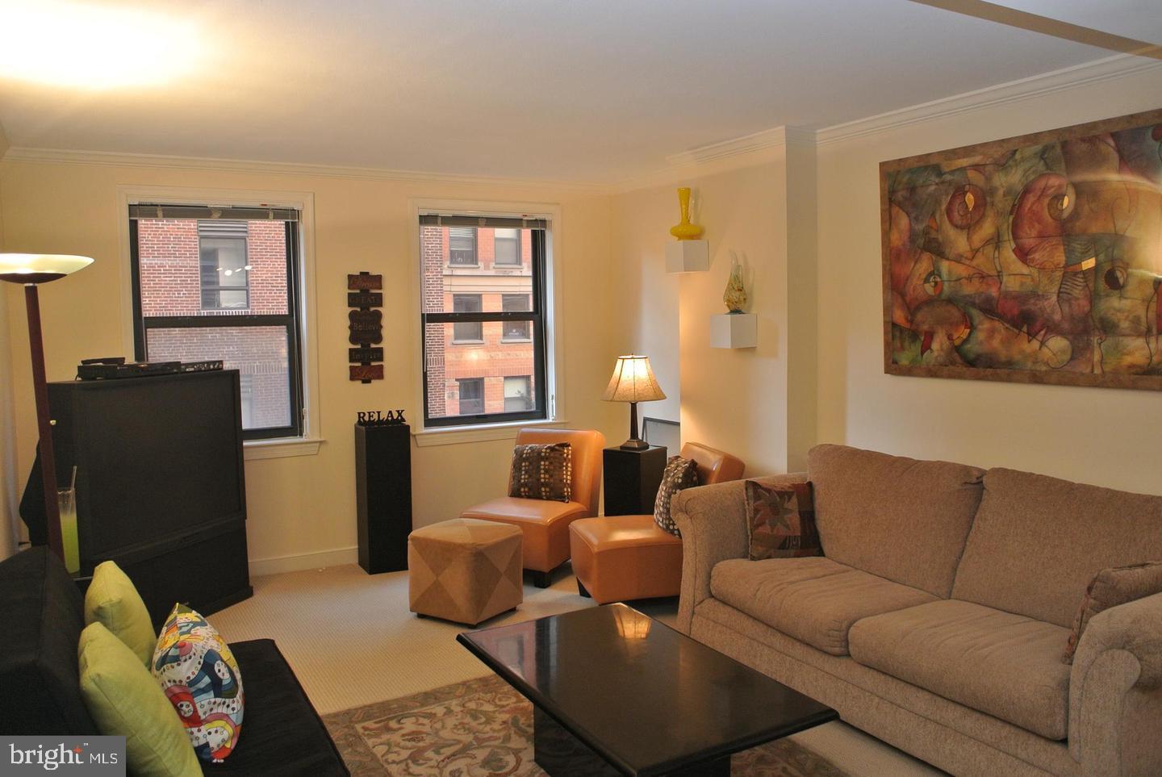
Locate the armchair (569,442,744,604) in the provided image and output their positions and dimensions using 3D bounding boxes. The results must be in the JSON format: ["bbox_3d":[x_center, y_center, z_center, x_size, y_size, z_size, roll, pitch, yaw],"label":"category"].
[{"bbox_3d":[0.404,0.750,4.726,0.795,0.800,0.570,-2,5,-14],"label":"armchair"}]

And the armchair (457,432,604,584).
[{"bbox_3d":[-0.270,0.704,5.411,0.570,0.800,0.795,1,5,25],"label":"armchair"}]

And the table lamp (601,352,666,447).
[{"bbox_3d":[0.317,0.082,5.089,0.378,0.550,0.378,-1,5,0],"label":"table lamp"}]

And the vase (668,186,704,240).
[{"bbox_3d":[0.611,-1.013,5.070,0.200,0.300,0.200,-1,5,0],"label":"vase"}]

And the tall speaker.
[{"bbox_3d":[-1.222,0.667,5.423,0.268,0.900,0.250,-3,5,-29],"label":"tall speaker"}]

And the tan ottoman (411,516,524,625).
[{"bbox_3d":[-0.597,0.962,4.583,0.425,0.430,0.415,2,6,33],"label":"tan ottoman"}]

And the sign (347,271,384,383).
[{"bbox_3d":[-1.331,-0.377,5.423,0.210,0.693,0.026,-3,6,-28],"label":"sign"}]

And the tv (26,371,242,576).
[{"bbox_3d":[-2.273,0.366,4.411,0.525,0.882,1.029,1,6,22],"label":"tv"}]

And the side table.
[{"bbox_3d":[0.324,0.734,5.148,0.267,0.760,0.267,3,6,38],"label":"side table"}]

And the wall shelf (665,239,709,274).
[{"bbox_3d":[0.607,-0.752,4.992,0.172,0.176,0.183,-3,6,-28],"label":"wall shelf"}]

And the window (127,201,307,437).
[{"bbox_3d":[-2.089,-0.359,5.065,0.903,1.365,0.105,-3,6,-28],"label":"window"}]

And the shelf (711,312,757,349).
[{"bbox_3d":[0.815,-0.307,4.654,0.172,0.173,0.179,-3,6,-28],"label":"shelf"}]

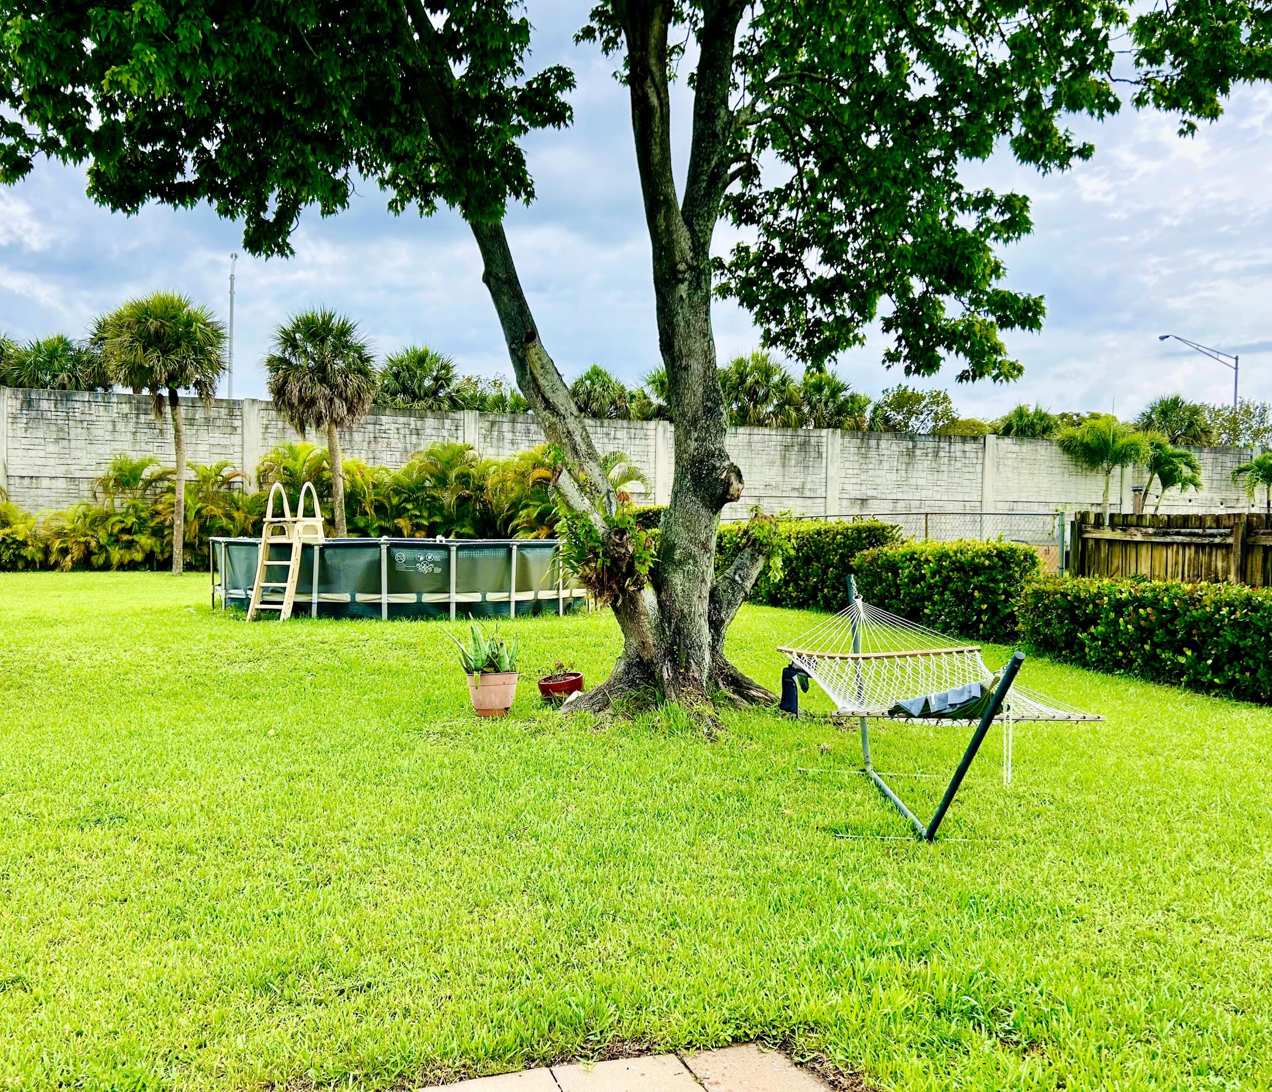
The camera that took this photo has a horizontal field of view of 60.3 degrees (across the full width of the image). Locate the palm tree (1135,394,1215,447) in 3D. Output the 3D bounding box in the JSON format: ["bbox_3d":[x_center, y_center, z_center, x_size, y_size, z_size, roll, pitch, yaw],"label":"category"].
[{"bbox_3d":[23.022,-2.627,46.967,3.400,7.700,3.400,1,1,19],"label":"palm tree"}]

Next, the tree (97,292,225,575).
[{"bbox_3d":[-12.997,-3.075,30.000,3.450,7.736,3.400,1,1,0],"label":"tree"}]

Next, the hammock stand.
[{"bbox_3d":[1.573,0.911,6.312,1.380,1.180,3.750,0,1,1],"label":"hammock stand"}]

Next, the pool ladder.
[{"bbox_3d":[-5.251,0.070,16.753,0.680,2.070,1.250,1,1,22],"label":"pool ladder"}]

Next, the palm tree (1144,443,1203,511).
[{"bbox_3d":[13.606,-0.705,27.992,1.900,3.900,1.900,1,1,19],"label":"palm tree"}]

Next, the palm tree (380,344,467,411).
[{"bbox_3d":[-7.884,-3.293,40.000,3.300,8.100,3.300,1,1,0],"label":"palm tree"}]

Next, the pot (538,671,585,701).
[{"bbox_3d":[-0.633,1.212,9.400,0.385,0.170,0.385,-12,4,0],"label":"pot"}]

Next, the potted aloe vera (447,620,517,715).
[{"bbox_3d":[-1.264,1.027,9.100,0.570,0.790,0.550,0,1,0],"label":"potted aloe vera"}]

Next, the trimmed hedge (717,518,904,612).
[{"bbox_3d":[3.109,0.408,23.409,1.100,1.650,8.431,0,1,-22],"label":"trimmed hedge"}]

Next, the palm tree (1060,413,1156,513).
[{"bbox_3d":[12.014,-1.036,28.000,2.500,4.597,2.400,1,1,0],"label":"palm tree"}]

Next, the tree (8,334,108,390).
[{"bbox_3d":[-19.570,-3.268,37.000,3.500,7.819,3.500,1,1,0],"label":"tree"}]

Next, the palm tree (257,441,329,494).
[{"bbox_3d":[-9.722,-1.086,31.000,2.300,3.858,2.300,1,1,0],"label":"palm tree"}]

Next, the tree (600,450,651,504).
[{"bbox_3d":[-0.532,-0.966,33.000,2.000,3.869,2.000,1,1,0],"label":"tree"}]

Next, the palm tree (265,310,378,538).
[{"bbox_3d":[-7.550,-2.476,26.300,2.700,6.400,2.700,0,1,-19],"label":"palm tree"}]

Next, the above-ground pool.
[{"bbox_3d":[-4.124,0.537,20.009,6.800,1.280,6.800,0,1,0],"label":"above-ground pool"}]

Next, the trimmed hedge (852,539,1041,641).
[{"bbox_3d":[4.645,0.589,16.809,1.150,1.420,3.400,0,1,-19],"label":"trimmed hedge"}]

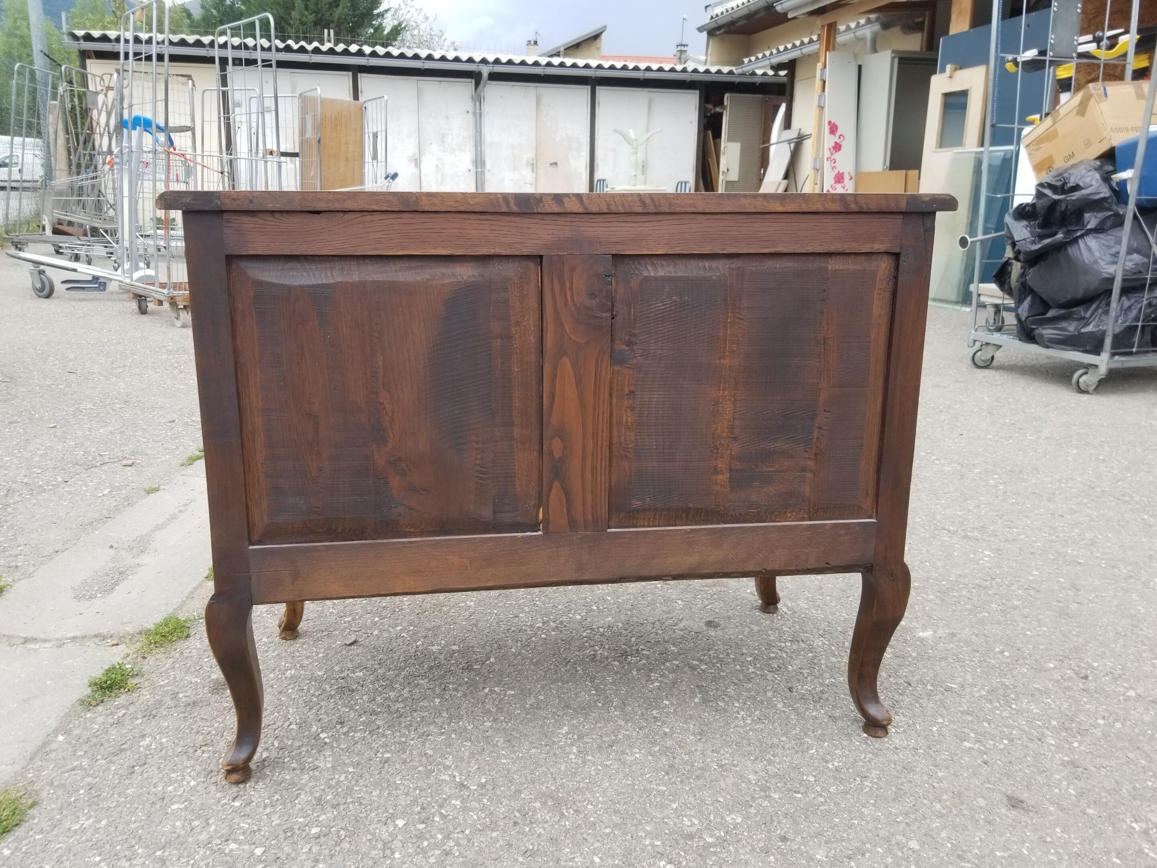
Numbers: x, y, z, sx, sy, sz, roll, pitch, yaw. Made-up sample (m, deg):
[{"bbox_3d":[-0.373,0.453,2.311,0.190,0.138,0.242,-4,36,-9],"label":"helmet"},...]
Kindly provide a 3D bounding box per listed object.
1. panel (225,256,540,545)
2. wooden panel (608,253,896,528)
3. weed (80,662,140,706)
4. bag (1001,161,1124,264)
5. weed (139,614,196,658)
[{"bbox_3d":[-0.262,-0.047,1.243,0.424,0.412,0.025,-2,16,-7],"label":"panel"},{"bbox_3d":[0.255,-0.062,1.310,0.427,0.412,0.025,-2,16,-7],"label":"wooden panel"},{"bbox_3d":[-0.852,0.457,1.580,0.080,0.040,0.110,2,15,7],"label":"weed"},{"bbox_3d":[2.235,-1.025,3.980,0.520,0.450,0.480,9,18,29],"label":"bag"},{"bbox_3d":[-0.832,0.409,1.755,0.085,0.040,0.115,2,15,7],"label":"weed"}]

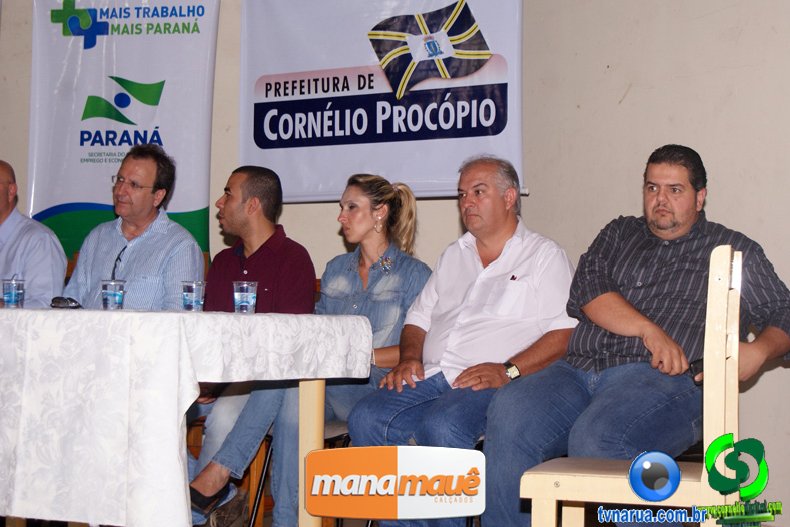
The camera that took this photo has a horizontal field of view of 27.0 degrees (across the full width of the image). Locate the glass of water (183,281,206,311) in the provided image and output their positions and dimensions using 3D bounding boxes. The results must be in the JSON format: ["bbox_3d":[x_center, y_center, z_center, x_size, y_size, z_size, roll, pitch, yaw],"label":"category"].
[{"bbox_3d":[-0.590,0.099,4.850,0.070,0.090,0.070,0,0,0],"label":"glass of water"}]

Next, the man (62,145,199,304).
[{"bbox_3d":[-0.920,0.255,5.180,0.540,1.290,0.780,0,0,28],"label":"man"}]

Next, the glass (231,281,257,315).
[{"bbox_3d":[-0.425,0.098,4.670,0.070,0.090,0.070,0,0,0],"label":"glass"}]

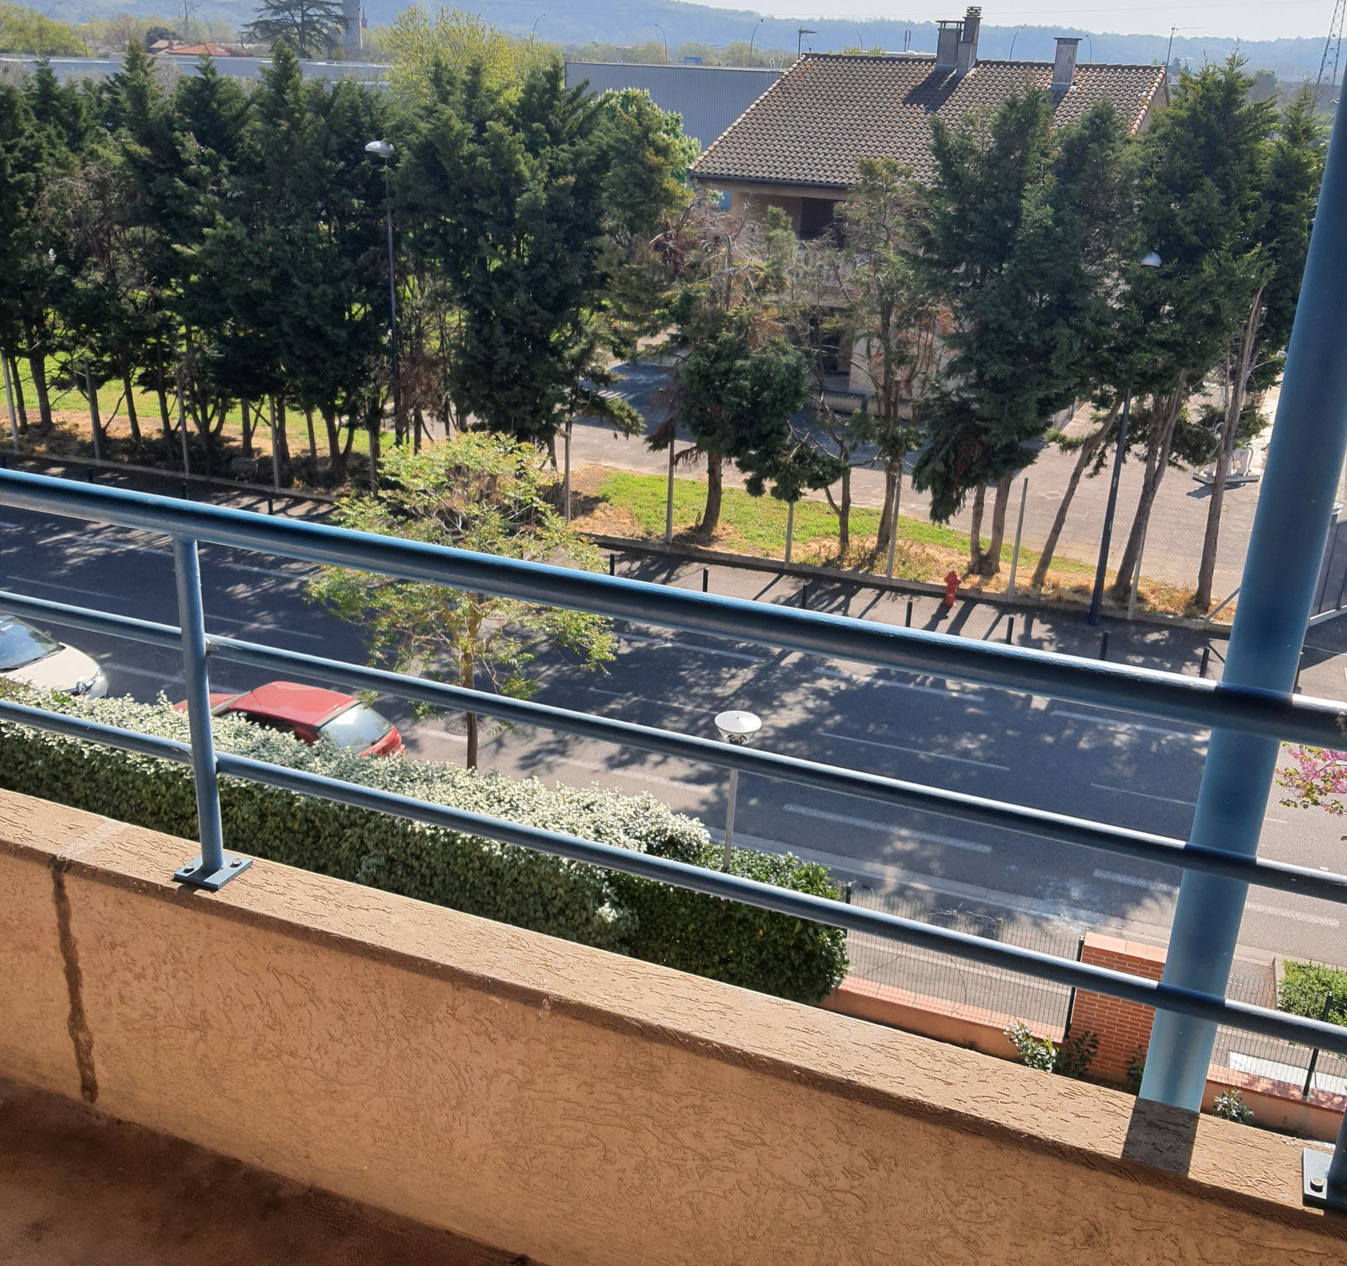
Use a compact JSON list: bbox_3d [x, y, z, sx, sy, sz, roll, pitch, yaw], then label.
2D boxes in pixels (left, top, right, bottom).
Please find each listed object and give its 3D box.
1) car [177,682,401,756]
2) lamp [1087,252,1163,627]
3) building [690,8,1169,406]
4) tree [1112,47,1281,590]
[{"bbox_3d":[-6.203,1.637,20.730,3.780,1.400,1.620,10,23,18],"label":"car"},{"bbox_3d":[9.018,-3.563,27.252,0.500,7.700,1.000,10,23,18],"label":"lamp"},{"bbox_3d":[9.928,-15.092,46.732,12.260,11.800,16.830,13,24,23],"label":"building"},{"bbox_3d":[10.316,-5.639,27.836,3.000,10.900,3.000,10,23,18],"label":"tree"}]

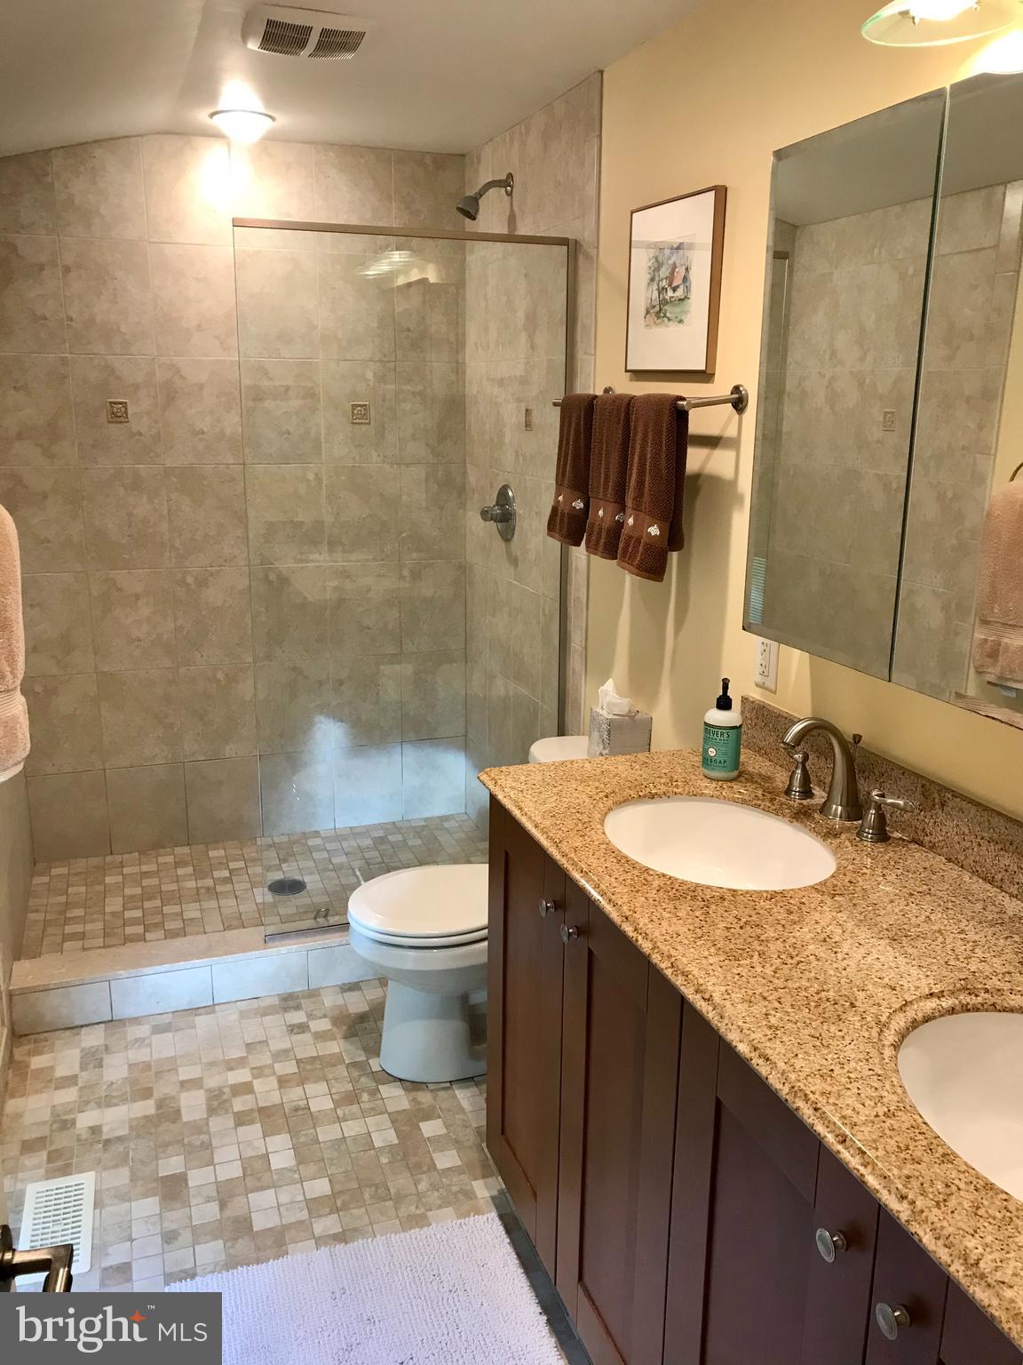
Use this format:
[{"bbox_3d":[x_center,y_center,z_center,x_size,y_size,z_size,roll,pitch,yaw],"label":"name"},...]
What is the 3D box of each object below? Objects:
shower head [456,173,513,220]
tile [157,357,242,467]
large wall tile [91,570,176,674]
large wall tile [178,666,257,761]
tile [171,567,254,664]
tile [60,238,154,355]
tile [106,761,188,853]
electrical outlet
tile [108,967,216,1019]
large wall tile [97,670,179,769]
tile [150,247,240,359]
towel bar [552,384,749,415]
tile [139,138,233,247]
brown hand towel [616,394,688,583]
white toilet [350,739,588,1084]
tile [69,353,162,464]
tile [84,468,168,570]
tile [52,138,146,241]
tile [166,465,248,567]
[{"bbox_3d":[-0.080,-1.411,3.204,0.167,0.137,0.070,-4,15,-19],"label":"shower head"},{"bbox_3d":[-0.975,-0.851,3.475,0.249,0.327,0.012,-5,15,-19],"label":"tile"},{"bbox_3d":[-1.234,-0.199,3.604,0.252,0.329,0.010,-4,15,-19],"label":"large wall tile"},{"bbox_3d":[-0.985,0.103,3.723,0.249,0.327,0.012,-5,15,-19],"label":"large wall tile"},{"bbox_3d":[-0.982,-0.215,3.640,0.249,0.327,0.012,-5,15,-19],"label":"tile"},{"bbox_3d":[-1.209,-1.150,3.311,0.249,0.327,0.012,-5,15,-19],"label":"tile"},{"bbox_3d":[-1.225,0.425,3.720,0.249,0.297,0.012,-5,15,-19],"label":"tile"},{"bbox_3d":[0.488,-0.044,2.097,0.007,0.114,0.070,-4,15,-19],"label":"electrical outlet"},{"bbox_3d":[-0.919,0.816,2.907,0.252,0.113,0.010,-4,15,-19],"label":"tile"},{"bbox_3d":[-1.222,0.122,3.641,0.249,0.327,0.012,-5,15,-19],"label":"large wall tile"},{"bbox_3d":[-0.972,-1.169,3.392,0.249,0.327,0.012,-5,15,-19],"label":"tile"},{"bbox_3d":[0.272,-0.610,2.381,0.141,0.060,0.670,-5,15,-19],"label":"towel bar"},{"bbox_3d":[-0.982,-1.495,3.361,0.252,0.306,0.010,-4,15,-19],"label":"tile"},{"bbox_3d":[0.280,-0.402,2.248,0.055,0.360,0.205,-5,15,-19],"label":"brown hand towel"},{"bbox_3d":[-0.040,0.568,2.694,0.692,0.722,0.460,-4,15,-19],"label":"white toilet"},{"bbox_3d":[-1.228,-0.844,3.441,0.252,0.329,0.010,-4,15,-19],"label":"tile"},{"bbox_3d":[-1.231,-0.522,3.522,0.252,0.329,0.010,-4,15,-19],"label":"tile"},{"bbox_3d":[-1.206,-1.447,3.233,0.249,0.283,0.012,-5,15,-19],"label":"tile"},{"bbox_3d":[-0.990,-0.540,3.603,0.252,0.329,0.010,-4,15,-19],"label":"tile"}]

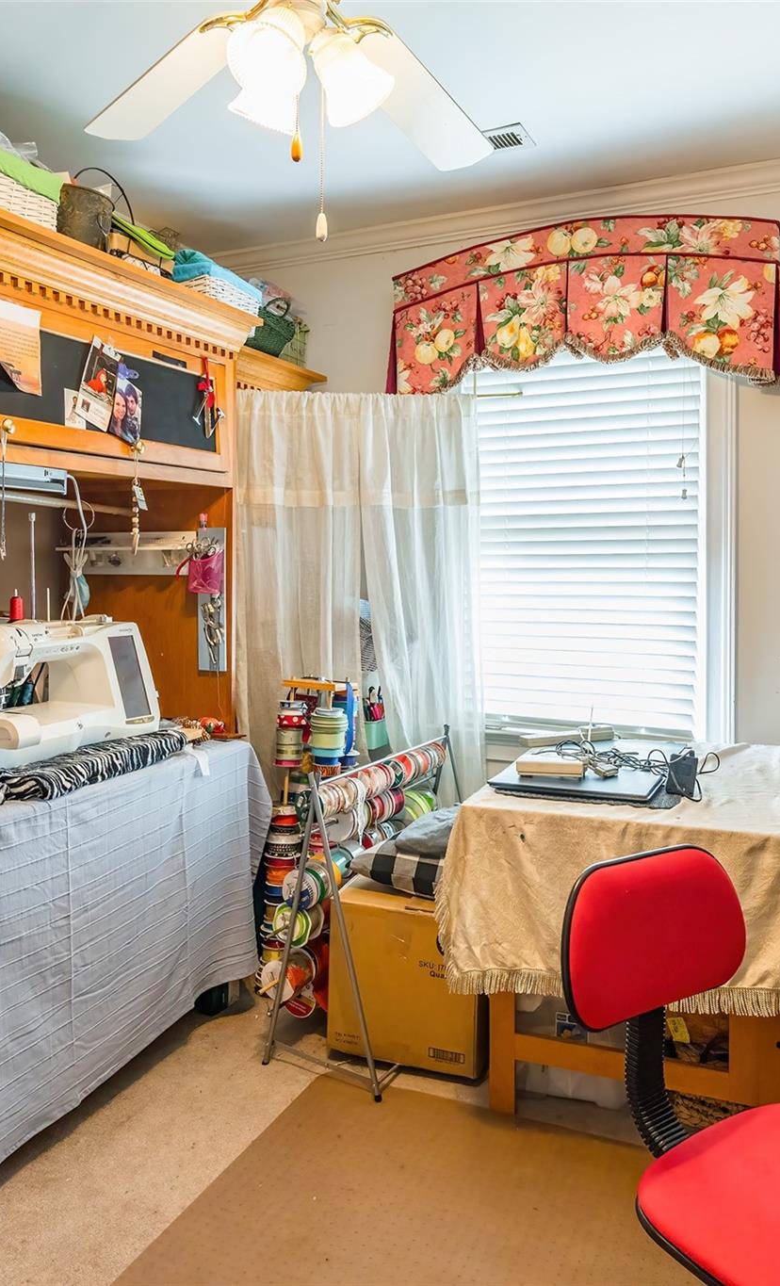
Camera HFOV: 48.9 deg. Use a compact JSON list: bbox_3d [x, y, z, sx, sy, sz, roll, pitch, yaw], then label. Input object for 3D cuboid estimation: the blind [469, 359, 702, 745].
[{"bbox_3d":[0.614,-0.408,2.824,0.793,1.380,0.062,1,3,23],"label":"blind"}]

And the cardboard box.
[{"bbox_3d":[0.096,0.876,2.398,0.407,0.402,0.412,1,3,23],"label":"cardboard box"}]

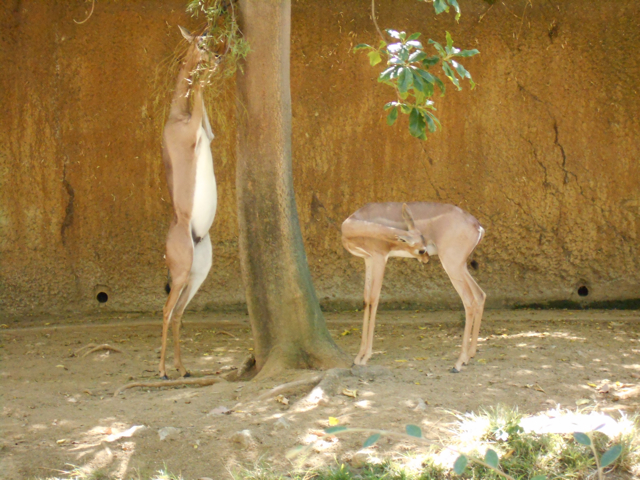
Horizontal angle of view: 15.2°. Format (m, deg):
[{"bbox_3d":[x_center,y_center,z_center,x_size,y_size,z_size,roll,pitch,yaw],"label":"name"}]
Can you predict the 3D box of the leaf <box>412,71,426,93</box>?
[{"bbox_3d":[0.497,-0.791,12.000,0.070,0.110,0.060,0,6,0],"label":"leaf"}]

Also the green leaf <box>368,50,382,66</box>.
[{"bbox_3d":[0.289,-0.944,12.500,0.073,0.083,0.040,0,6,0],"label":"green leaf"}]

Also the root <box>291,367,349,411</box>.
[{"bbox_3d":[0.008,0.765,12.300,0.160,0.140,0.500,3,7,34],"label":"root"}]

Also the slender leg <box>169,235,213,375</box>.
[{"bbox_3d":[-0.674,0.343,12.600,0.190,0.730,0.110,3,6,30],"label":"slender leg"}]

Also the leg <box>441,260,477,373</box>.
[{"bbox_3d":[0.772,0.421,13.400,0.200,0.630,0.120,-1,6,-10],"label":"leg"}]

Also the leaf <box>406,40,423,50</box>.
[{"bbox_3d":[0.491,-1.012,12.500,0.083,0.052,0.060,0,6,0],"label":"leaf"}]

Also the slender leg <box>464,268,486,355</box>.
[{"bbox_3d":[0.848,0.395,13.100,0.120,0.475,0.075,0,6,0],"label":"slender leg"}]

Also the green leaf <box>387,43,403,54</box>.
[{"bbox_3d":[0.388,-0.996,12.500,0.083,0.062,0.060,0,6,0],"label":"green leaf"}]

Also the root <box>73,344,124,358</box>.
[{"bbox_3d":[-1.290,0.649,14.000,0.300,0.060,0.140,0,6,0],"label":"root"}]

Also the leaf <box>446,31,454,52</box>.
[{"bbox_3d":[0.679,-1.032,12.500,0.042,0.114,0.035,0,6,0],"label":"leaf"}]

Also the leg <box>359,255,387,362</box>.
[{"bbox_3d":[0.295,0.390,13.500,0.155,0.610,0.110,-1,6,-10],"label":"leg"}]

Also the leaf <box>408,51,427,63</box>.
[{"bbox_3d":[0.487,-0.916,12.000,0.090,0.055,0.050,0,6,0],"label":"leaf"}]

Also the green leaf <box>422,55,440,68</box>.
[{"bbox_3d":[0.580,-0.928,12.500,0.094,0.073,0.060,0,6,0],"label":"green leaf"}]

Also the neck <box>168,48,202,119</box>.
[{"bbox_3d":[-0.697,-0.811,12.450,0.115,0.350,0.100,15,6,29],"label":"neck"}]

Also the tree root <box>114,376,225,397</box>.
[{"bbox_3d":[-0.811,0.789,12.950,0.600,0.070,0.200,1,6,12],"label":"tree root"}]

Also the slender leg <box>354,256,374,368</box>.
[{"bbox_3d":[0.235,0.381,13.000,0.075,0.580,0.065,3,6,0],"label":"slender leg"}]

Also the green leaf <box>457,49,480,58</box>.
[{"bbox_3d":[0.772,-0.970,12.500,0.125,0.052,0.050,0,6,0],"label":"green leaf"}]

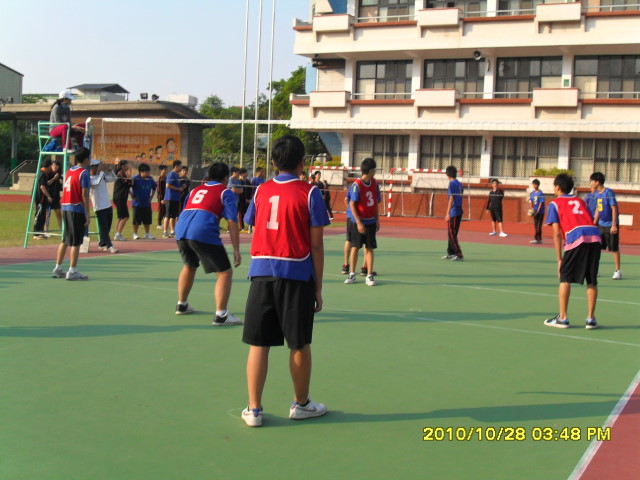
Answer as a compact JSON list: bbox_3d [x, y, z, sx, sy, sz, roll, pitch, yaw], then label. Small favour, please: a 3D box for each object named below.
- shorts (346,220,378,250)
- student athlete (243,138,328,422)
[{"bbox_3d":[0.598,-0.073,13.000,0.400,0.420,0.290,1,5,-13],"label":"shorts"},{"bbox_3d":[-0.217,0.249,5.820,0.570,1.780,0.440,4,5,22],"label":"student athlete"}]

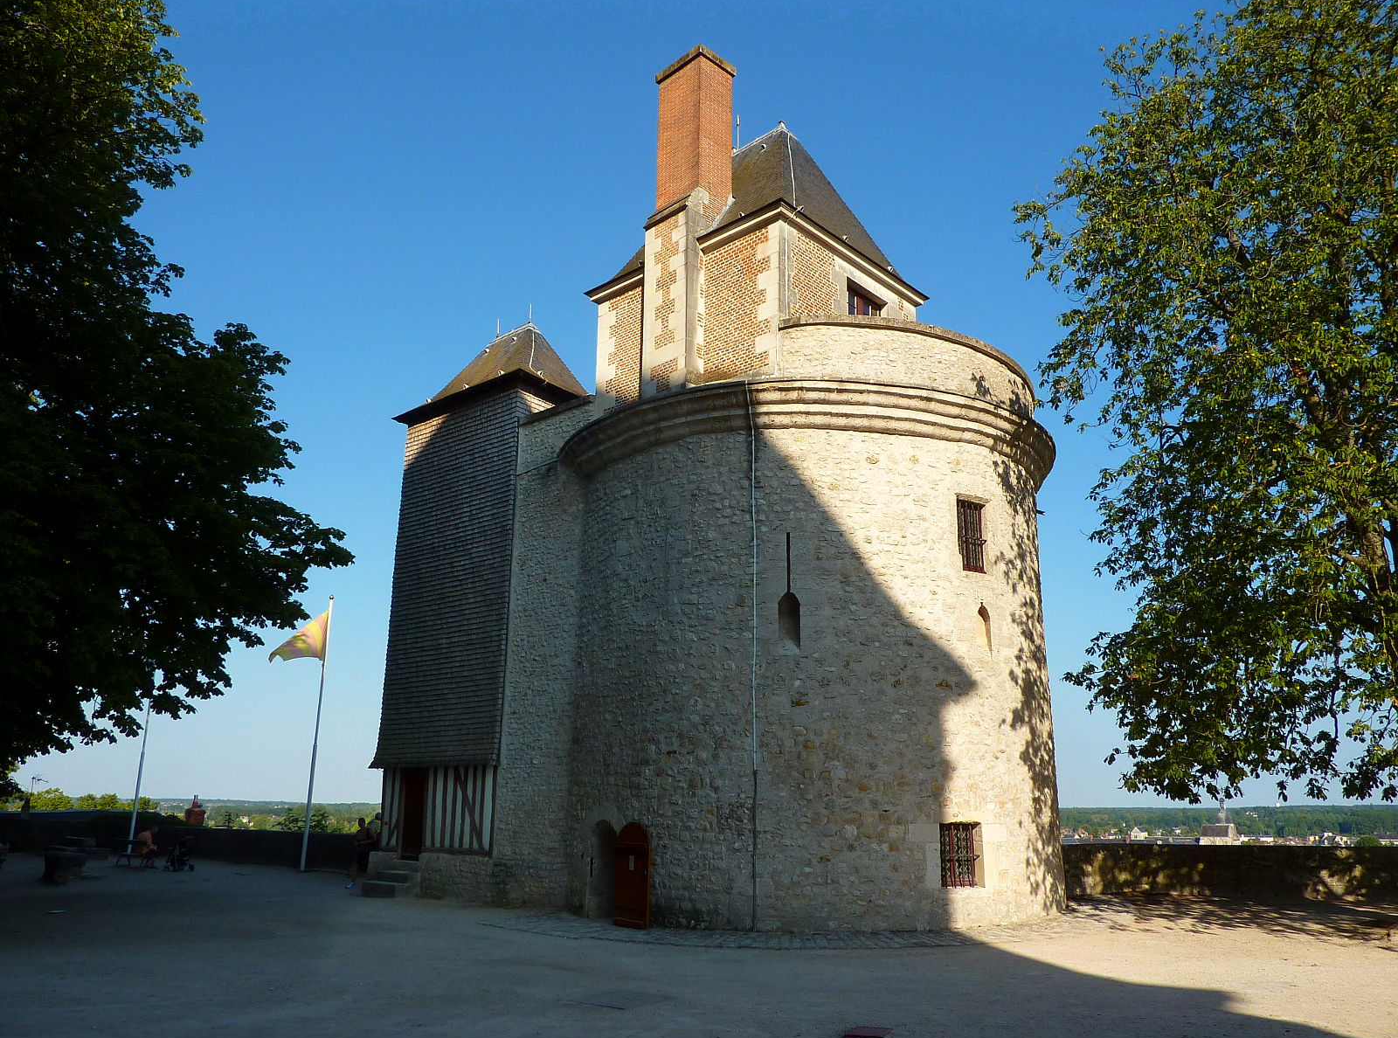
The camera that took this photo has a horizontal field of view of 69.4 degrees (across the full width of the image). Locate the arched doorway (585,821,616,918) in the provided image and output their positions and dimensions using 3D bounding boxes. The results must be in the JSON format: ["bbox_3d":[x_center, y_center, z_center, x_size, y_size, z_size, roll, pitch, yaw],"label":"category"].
[{"bbox_3d":[-1.684,6.670,19.206,0.400,1.820,0.980,12,-19,-34],"label":"arched doorway"}]

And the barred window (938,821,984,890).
[{"bbox_3d":[4.672,6.005,18.067,0.930,1.100,0.250,8,-17,-24],"label":"barred window"}]

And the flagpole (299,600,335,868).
[{"bbox_3d":[-12.092,6.656,32.028,0.150,8.610,0.150,6,-17,-19],"label":"flagpole"}]

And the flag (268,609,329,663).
[{"bbox_3d":[-12.913,3.729,32.508,1.600,1.693,0.450,6,-17,-19],"label":"flag"}]

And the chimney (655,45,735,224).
[{"bbox_3d":[-0.086,-8.783,23.627,1.450,4.070,1.280,-14,-21,41],"label":"chimney"}]

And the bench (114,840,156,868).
[{"bbox_3d":[-18.119,10.792,32.549,1.600,0.840,0.570,-11,-20,35],"label":"bench"}]

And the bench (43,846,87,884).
[{"bbox_3d":[-17.091,9.340,27.280,1.250,0.780,0.520,-10,-19,33],"label":"bench"}]

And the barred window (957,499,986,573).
[{"bbox_3d":[5.366,0.341,19.959,0.720,1.440,0.260,10,-18,-30],"label":"barred window"}]

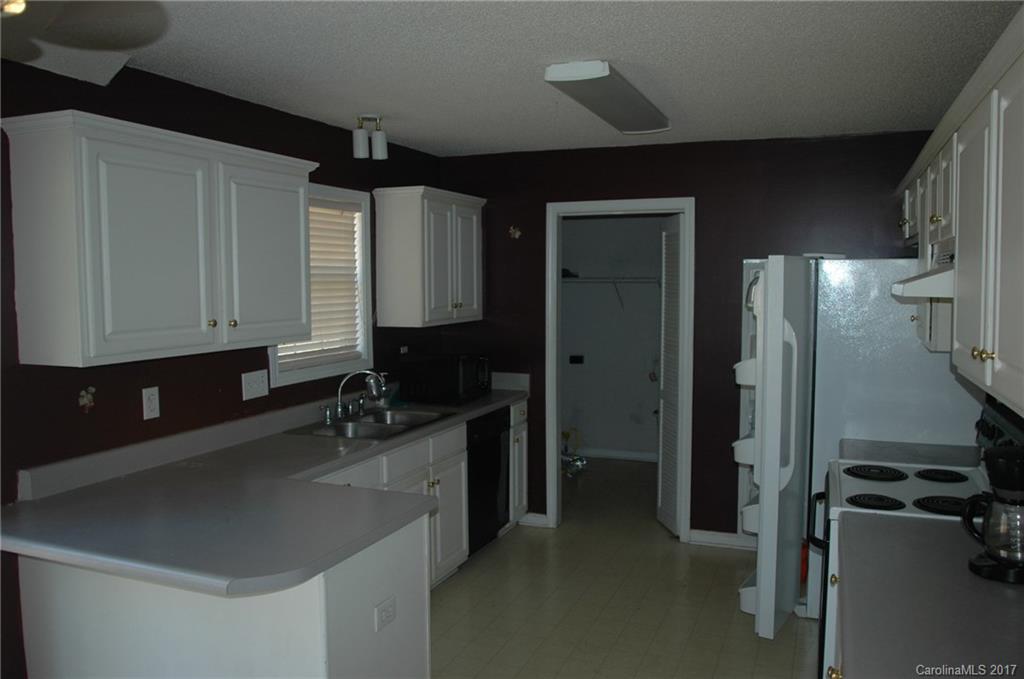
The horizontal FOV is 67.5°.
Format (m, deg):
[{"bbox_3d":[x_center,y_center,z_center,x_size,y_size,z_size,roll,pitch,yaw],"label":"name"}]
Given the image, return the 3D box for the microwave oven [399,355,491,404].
[{"bbox_3d":[-0.404,0.228,4.817,0.390,0.278,0.455,2,5,23],"label":"microwave oven"}]

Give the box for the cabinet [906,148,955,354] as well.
[{"bbox_3d":[1.835,-0.349,3.074,0.335,0.770,0.480,2,5,23],"label":"cabinet"}]

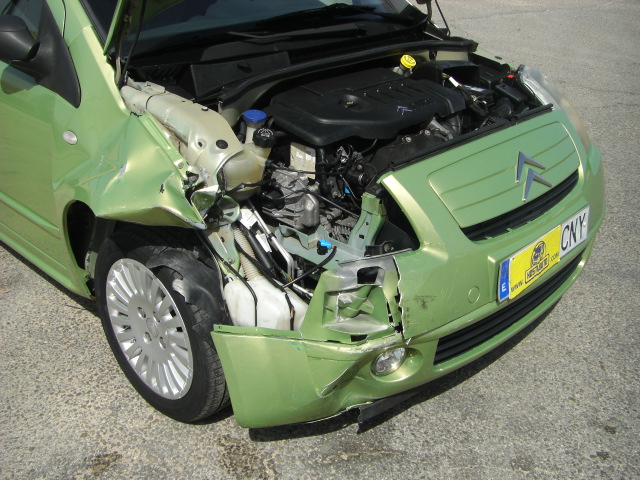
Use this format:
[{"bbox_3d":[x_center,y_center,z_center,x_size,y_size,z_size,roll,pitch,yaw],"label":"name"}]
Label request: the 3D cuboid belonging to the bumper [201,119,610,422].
[{"bbox_3d":[0.457,-0.005,2.107,0.490,0.650,1.600,23,34,39],"label":"bumper"}]

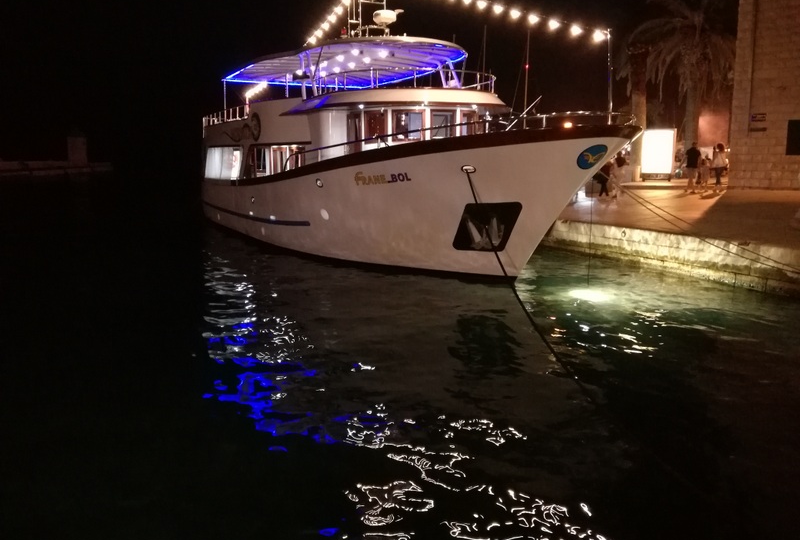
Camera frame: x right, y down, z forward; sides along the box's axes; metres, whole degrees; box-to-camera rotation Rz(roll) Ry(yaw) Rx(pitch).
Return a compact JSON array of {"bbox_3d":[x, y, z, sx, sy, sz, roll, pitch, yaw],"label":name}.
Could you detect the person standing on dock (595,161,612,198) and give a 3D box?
[{"bbox_3d":[6.842,-3.161,20.775,0.520,1.420,0.420,-6,12,-30],"label":"person standing on dock"}]

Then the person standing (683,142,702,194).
[{"bbox_3d":[10.127,-3.511,21.447,0.600,1.740,0.420,3,11,20],"label":"person standing"}]

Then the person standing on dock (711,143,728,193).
[{"bbox_3d":[11.051,-3.499,21.452,0.540,1.680,0.400,3,11,20],"label":"person standing on dock"}]

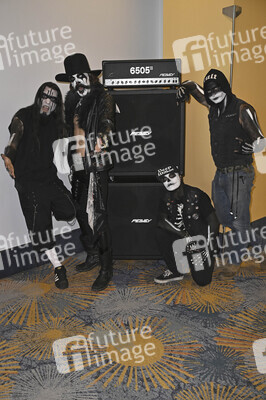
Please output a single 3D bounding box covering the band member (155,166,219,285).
[{"bbox_3d":[0.504,0.168,3.392,0.550,1.000,0.600,5,17,21],"label":"band member"}]

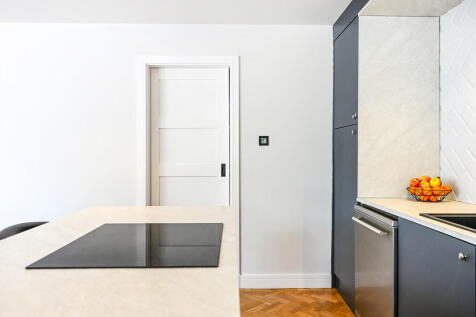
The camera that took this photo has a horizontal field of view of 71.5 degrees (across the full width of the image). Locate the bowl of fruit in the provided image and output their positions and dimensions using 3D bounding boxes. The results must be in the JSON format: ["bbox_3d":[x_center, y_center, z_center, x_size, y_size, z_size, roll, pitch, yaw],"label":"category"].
[{"bbox_3d":[1.272,0.204,2.206,0.262,0.161,0.262,0,1,0],"label":"bowl of fruit"}]

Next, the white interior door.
[{"bbox_3d":[-0.444,0.171,3.045,0.740,1.987,0.040,0,1,-1],"label":"white interior door"}]

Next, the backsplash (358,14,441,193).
[{"bbox_3d":[1.169,-0.372,2.397,0.593,1.309,0.020,0,1,-1],"label":"backsplash"}]

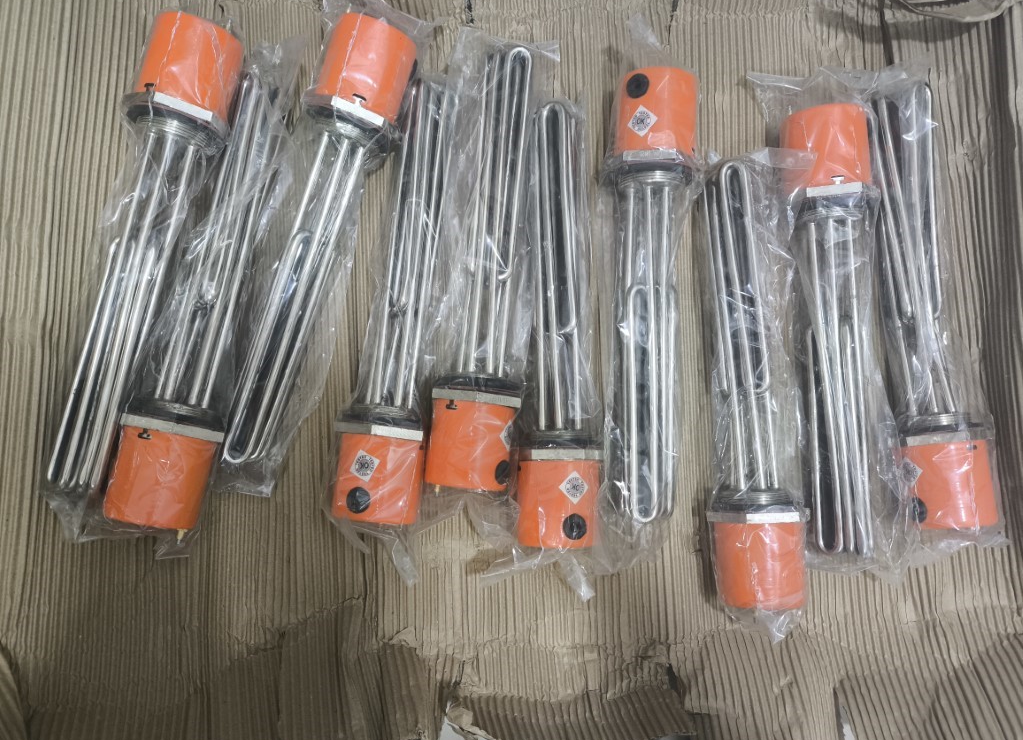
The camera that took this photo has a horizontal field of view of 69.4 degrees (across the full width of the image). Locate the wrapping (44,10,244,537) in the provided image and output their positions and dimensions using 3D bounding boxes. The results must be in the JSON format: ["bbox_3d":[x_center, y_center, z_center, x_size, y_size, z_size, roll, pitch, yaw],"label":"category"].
[{"bbox_3d":[-0.323,-0.076,0.628,0.108,0.079,0.447,16,86,1],"label":"wrapping"}]

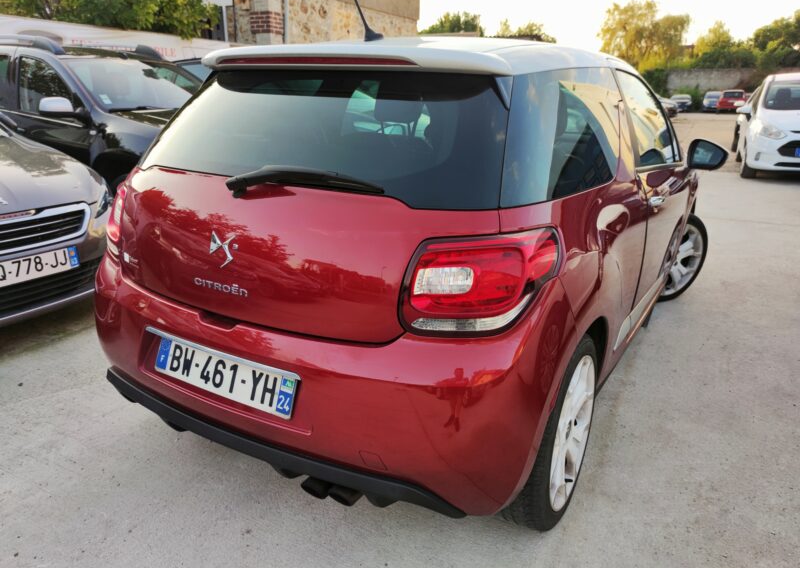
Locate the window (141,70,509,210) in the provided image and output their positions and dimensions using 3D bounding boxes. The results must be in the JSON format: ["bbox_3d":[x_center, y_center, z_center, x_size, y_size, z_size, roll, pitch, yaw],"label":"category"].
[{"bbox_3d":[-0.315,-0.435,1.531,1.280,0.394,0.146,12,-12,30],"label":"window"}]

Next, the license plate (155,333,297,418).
[{"bbox_3d":[-0.482,0.236,1.488,0.520,0.110,0.015,12,5,30],"label":"license plate"}]

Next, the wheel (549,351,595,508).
[{"bbox_3d":[0.449,0.425,1.680,0.170,0.460,0.460,12,20,30],"label":"wheel"}]

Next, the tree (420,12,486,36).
[{"bbox_3d":[4.097,-18.375,45.000,5.500,6.958,5.500,1,18,0],"label":"tree"}]

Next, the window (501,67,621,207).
[{"bbox_3d":[0.512,-0.449,1.556,0.110,0.375,0.930,-3,13,39],"label":"window"}]

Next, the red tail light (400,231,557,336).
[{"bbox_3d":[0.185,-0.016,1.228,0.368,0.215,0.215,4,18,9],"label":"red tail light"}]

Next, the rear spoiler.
[{"bbox_3d":[-0.223,-0.653,1.608,1.130,0.100,0.280,12,20,30],"label":"rear spoiler"}]

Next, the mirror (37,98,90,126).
[{"bbox_3d":[-2.714,-1.399,4.500,0.200,0.190,0.280,12,21,30],"label":"mirror"}]

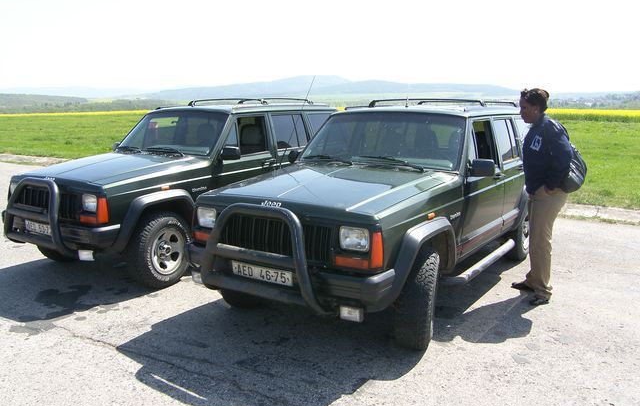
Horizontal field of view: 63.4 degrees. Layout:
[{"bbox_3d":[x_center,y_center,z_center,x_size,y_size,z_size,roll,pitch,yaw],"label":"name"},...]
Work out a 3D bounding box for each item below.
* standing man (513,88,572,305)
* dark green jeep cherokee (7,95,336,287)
[{"bbox_3d":[1.887,-0.057,4.372,0.440,1.760,0.500,1,10,7],"label":"standing man"},{"bbox_3d":[-1.379,-0.353,6.193,1.850,1.710,4.280,6,12,32],"label":"dark green jeep cherokee"}]

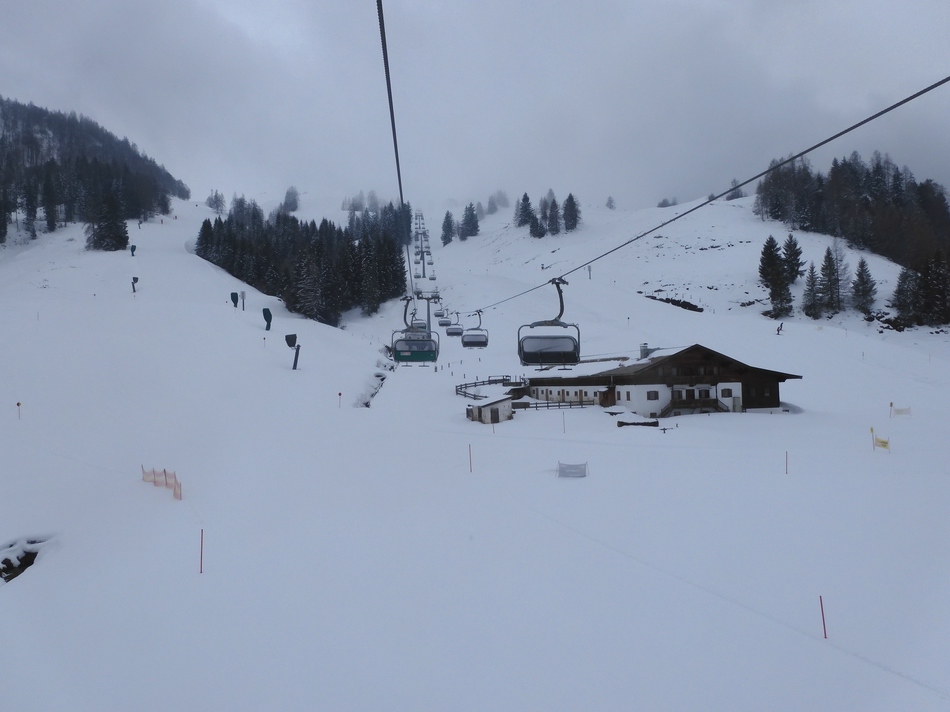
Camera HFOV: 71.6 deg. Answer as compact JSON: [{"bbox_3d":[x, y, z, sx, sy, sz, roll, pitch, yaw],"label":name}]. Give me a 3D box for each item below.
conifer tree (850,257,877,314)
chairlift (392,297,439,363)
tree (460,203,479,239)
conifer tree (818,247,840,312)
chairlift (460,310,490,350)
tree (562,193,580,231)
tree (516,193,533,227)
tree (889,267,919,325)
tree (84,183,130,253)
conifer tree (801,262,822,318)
[{"bbox_3d":[97.346,-17.665,165.000,5.990,14.530,5.990,-3,-2,31],"label":"conifer tree"},{"bbox_3d":[-2.955,-1.266,32.700,2.350,3.350,1.400,-1,-2,-5],"label":"chairlift"},{"bbox_3d":[-3.049,-75.106,365.000,9.480,19.950,9.480,-2,-2,0],"label":"tree"},{"bbox_3d":[87.212,-18.820,162.000,5.030,16.240,5.030,-1,-2,0],"label":"conifer tree"},{"bbox_3d":[0.019,-2.447,61.500,2.500,3.700,1.600,-1,-2,-5],"label":"chairlift"},{"bbox_3d":[45.722,-68.465,312.000,7.930,18.000,7.930,-1,-2,0],"label":"tree"},{"bbox_3d":[23.904,-70.747,318.000,7.190,16.420,7.190,-1,-2,0],"label":"tree"},{"bbox_3d":[98.910,-13.965,152.000,6.440,13.390,6.440,-1,-2,0],"label":"tree"},{"bbox_3d":[-99.610,-37.438,178.000,10.110,17.840,10.110,-1,-2,0],"label":"tree"},{"bbox_3d":[84.317,-16.412,165.000,5.240,14.030,5.240,-3,-2,27],"label":"conifer tree"}]

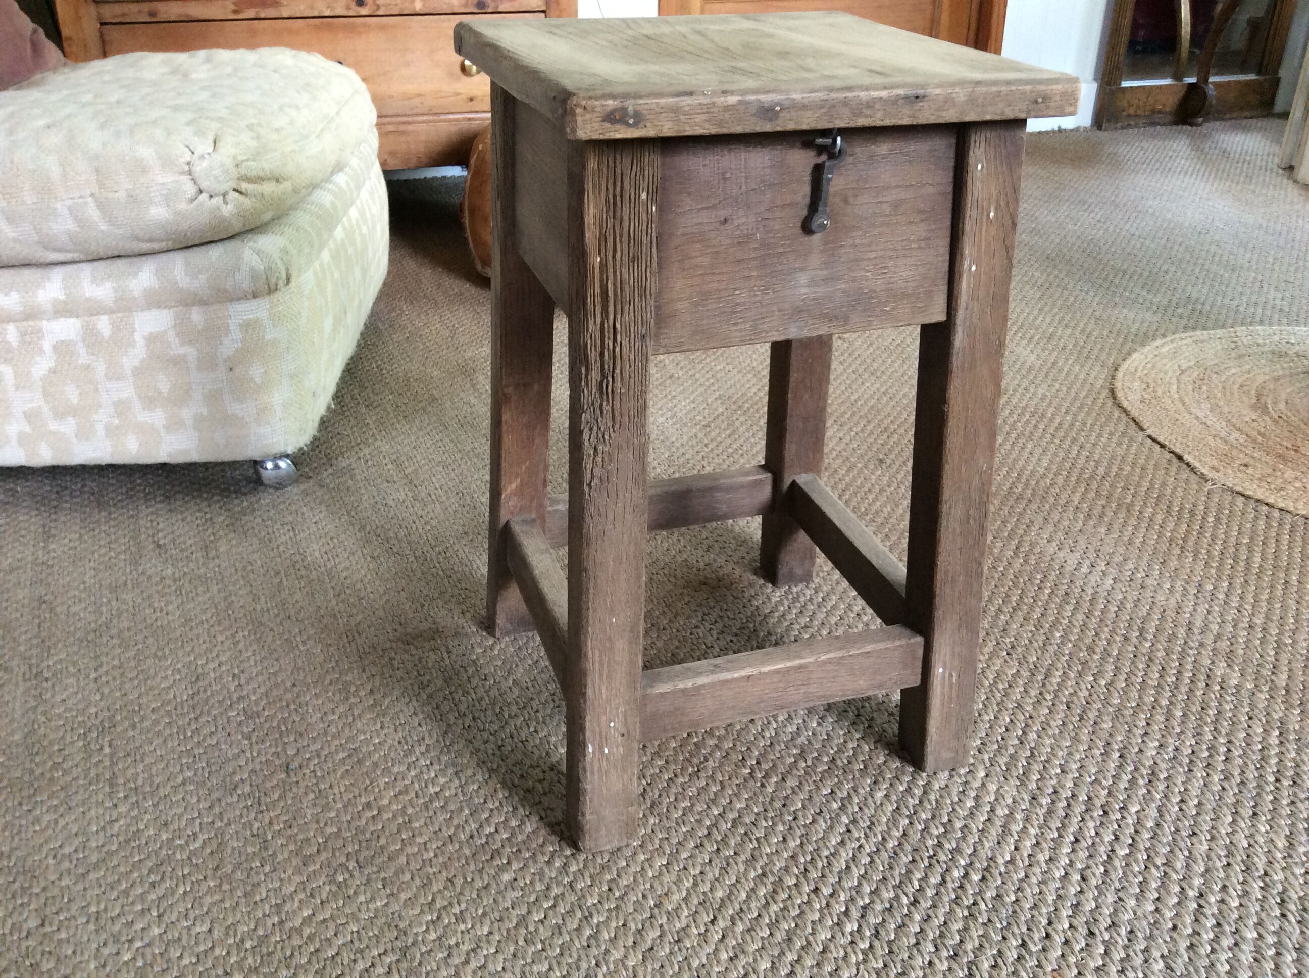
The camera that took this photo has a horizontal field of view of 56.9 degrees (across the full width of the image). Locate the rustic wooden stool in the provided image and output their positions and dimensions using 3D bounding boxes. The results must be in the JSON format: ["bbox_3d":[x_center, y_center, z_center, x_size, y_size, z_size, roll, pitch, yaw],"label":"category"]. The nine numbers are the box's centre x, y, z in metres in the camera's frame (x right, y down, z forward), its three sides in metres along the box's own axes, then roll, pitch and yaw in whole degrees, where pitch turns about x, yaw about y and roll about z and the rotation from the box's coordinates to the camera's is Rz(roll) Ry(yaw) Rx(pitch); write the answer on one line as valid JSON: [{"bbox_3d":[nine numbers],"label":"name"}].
[{"bbox_3d":[0.048,-0.058,0.861,0.301,0.485,0.301,-8,30,-17],"label":"rustic wooden stool"}]

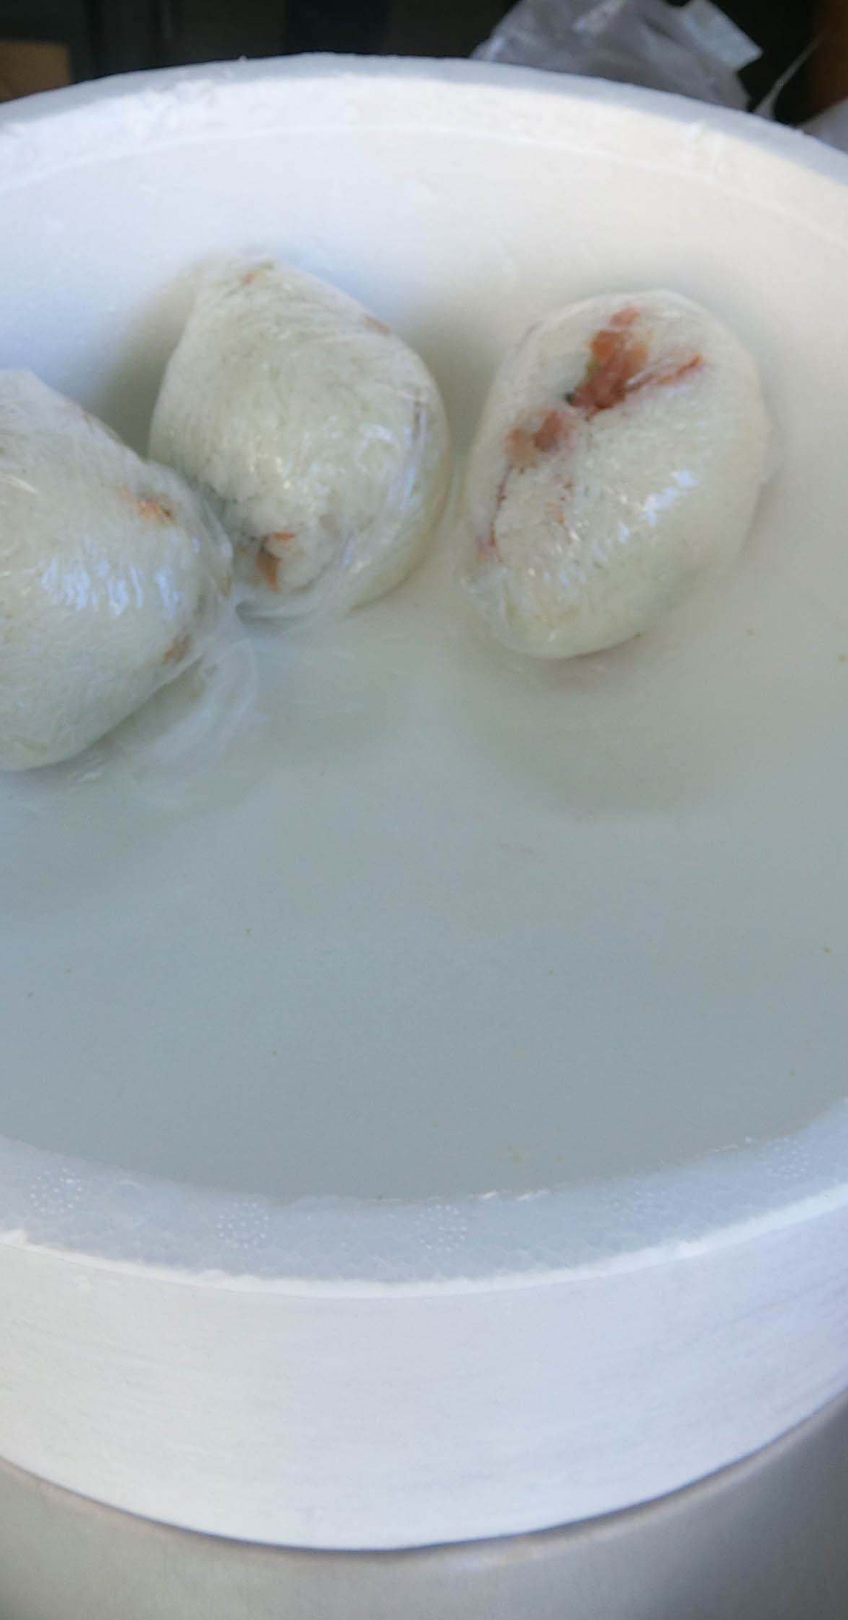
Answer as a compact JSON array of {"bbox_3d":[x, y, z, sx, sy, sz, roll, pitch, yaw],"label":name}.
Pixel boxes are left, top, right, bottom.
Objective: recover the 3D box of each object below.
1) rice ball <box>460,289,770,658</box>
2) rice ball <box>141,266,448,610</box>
[{"bbox_3d":[0.056,-0.099,0.462,0.084,0.080,0.115,27,80,19],"label":"rice ball"},{"bbox_3d":[-0.037,-0.112,0.471,0.087,0.083,0.117,-13,64,-12],"label":"rice ball"}]

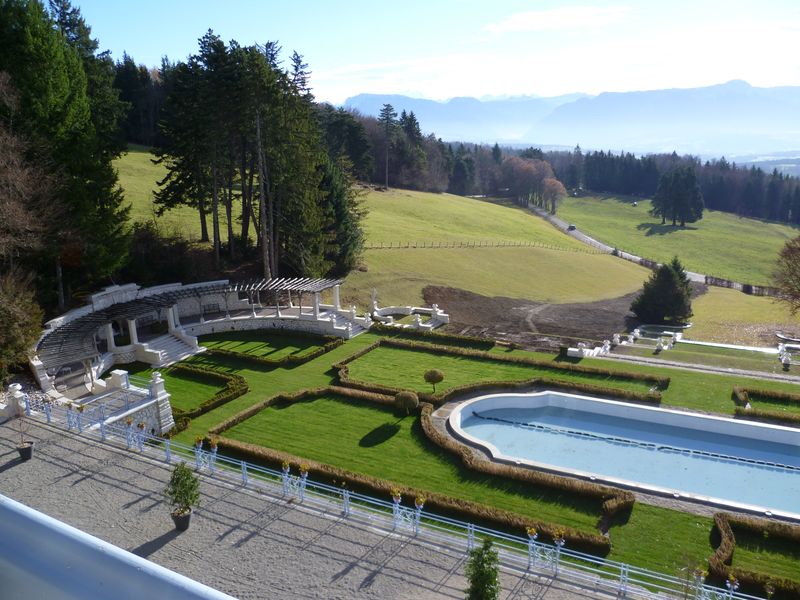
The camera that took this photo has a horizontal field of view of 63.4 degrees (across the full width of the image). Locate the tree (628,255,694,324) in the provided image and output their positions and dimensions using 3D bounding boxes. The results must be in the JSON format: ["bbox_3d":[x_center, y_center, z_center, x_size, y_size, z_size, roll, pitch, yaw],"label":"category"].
[{"bbox_3d":[23.801,-1.226,58.073,5.400,6.000,5.200,-1,14,0],"label":"tree"}]

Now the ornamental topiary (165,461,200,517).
[{"bbox_3d":[-6.982,5.943,20.359,1.120,1.750,1.100,-1,14,0],"label":"ornamental topiary"}]

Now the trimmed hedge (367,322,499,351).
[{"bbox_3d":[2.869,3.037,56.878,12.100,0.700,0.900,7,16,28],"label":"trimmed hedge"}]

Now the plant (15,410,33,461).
[{"bbox_3d":[-14.804,5.229,25.302,0.750,2.000,0.750,-1,14,0],"label":"plant"}]

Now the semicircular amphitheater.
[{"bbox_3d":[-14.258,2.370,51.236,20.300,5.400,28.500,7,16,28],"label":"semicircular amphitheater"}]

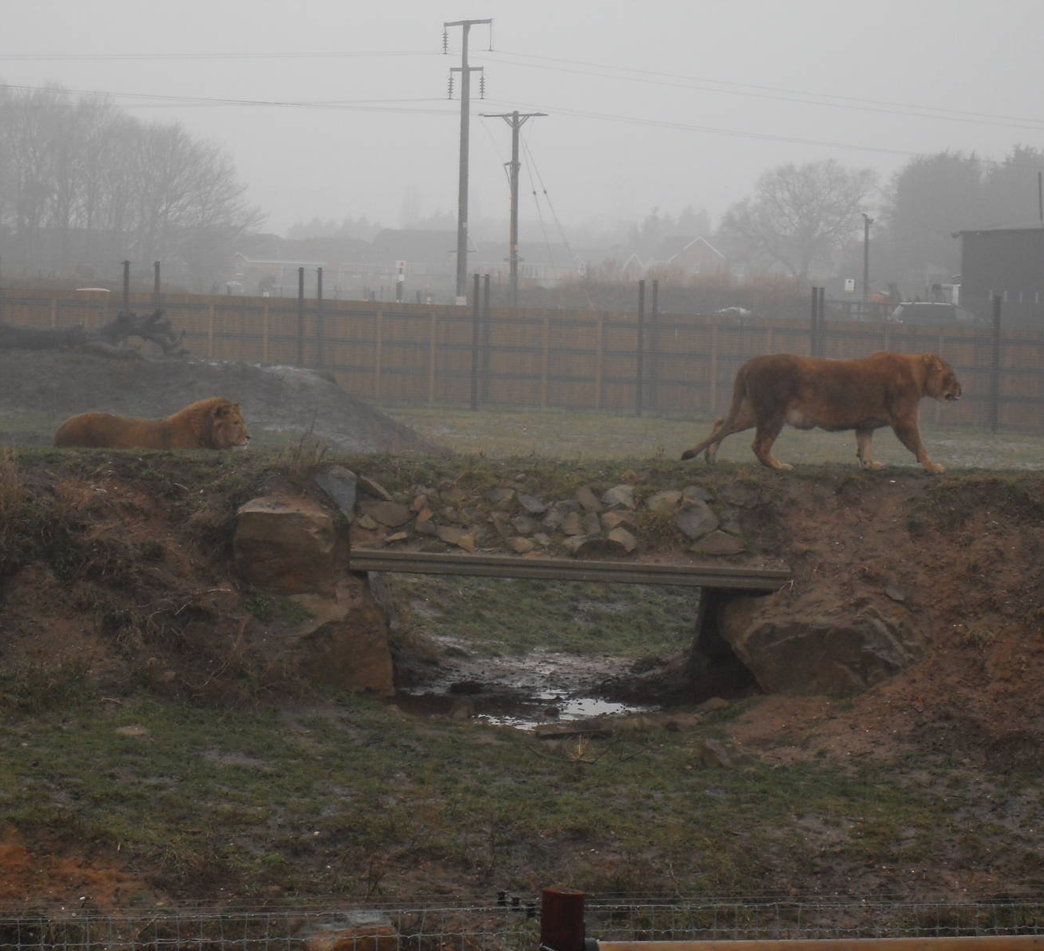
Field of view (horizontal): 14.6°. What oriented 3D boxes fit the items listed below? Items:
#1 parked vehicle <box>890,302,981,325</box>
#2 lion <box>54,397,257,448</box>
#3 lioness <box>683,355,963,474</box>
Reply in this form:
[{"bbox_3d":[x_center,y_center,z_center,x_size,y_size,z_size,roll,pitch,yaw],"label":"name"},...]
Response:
[{"bbox_3d":[14.859,-5.276,142.000,4.400,1.550,1.800,1,3,-12],"label":"parked vehicle"},{"bbox_3d":[-3.196,-0.359,35.500,1.850,0.660,0.600,1,3,7],"label":"lion"},{"bbox_3d":[2.358,-0.495,32.000,2.200,0.930,0.450,1,3,0],"label":"lioness"}]

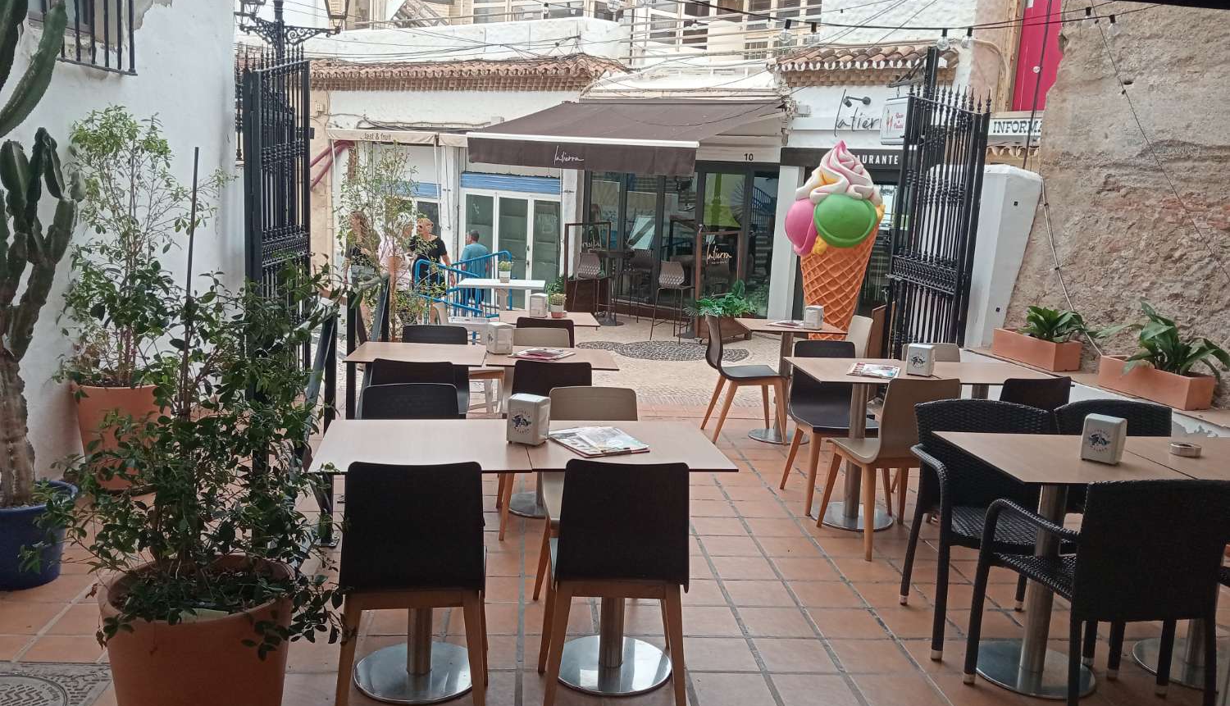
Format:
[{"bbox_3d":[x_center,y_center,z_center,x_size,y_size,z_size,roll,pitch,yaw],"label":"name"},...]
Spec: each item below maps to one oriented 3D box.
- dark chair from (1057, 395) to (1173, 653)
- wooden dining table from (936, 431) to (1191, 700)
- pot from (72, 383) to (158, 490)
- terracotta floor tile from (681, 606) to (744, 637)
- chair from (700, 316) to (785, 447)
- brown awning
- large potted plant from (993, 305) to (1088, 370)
[{"bbox_3d":[1.974,0.630,3.699,0.560,0.830,0.540,1,9,-12],"label":"dark chair"},{"bbox_3d":[1.440,0.709,3.327,0.605,0.750,0.590,2,10,-9],"label":"wooden dining table"},{"bbox_3d":[-2.382,0.378,4.844,0.446,0.508,0.446,2,9,-6],"label":"pot"},{"bbox_3d":[0.321,0.992,3.660,0.250,0.015,0.250,2,9,-6],"label":"terracotta floor tile"},{"bbox_3d":[0.838,0.149,6.409,0.500,0.800,0.430,2,10,-9],"label":"chair"},{"bbox_3d":[0.109,-3.083,13.992,3.700,1.100,2.250,9,11,33],"label":"brown awning"},{"bbox_3d":[2.812,-0.129,6.620,0.220,0.380,0.640,0,9,-16],"label":"large potted plant"}]

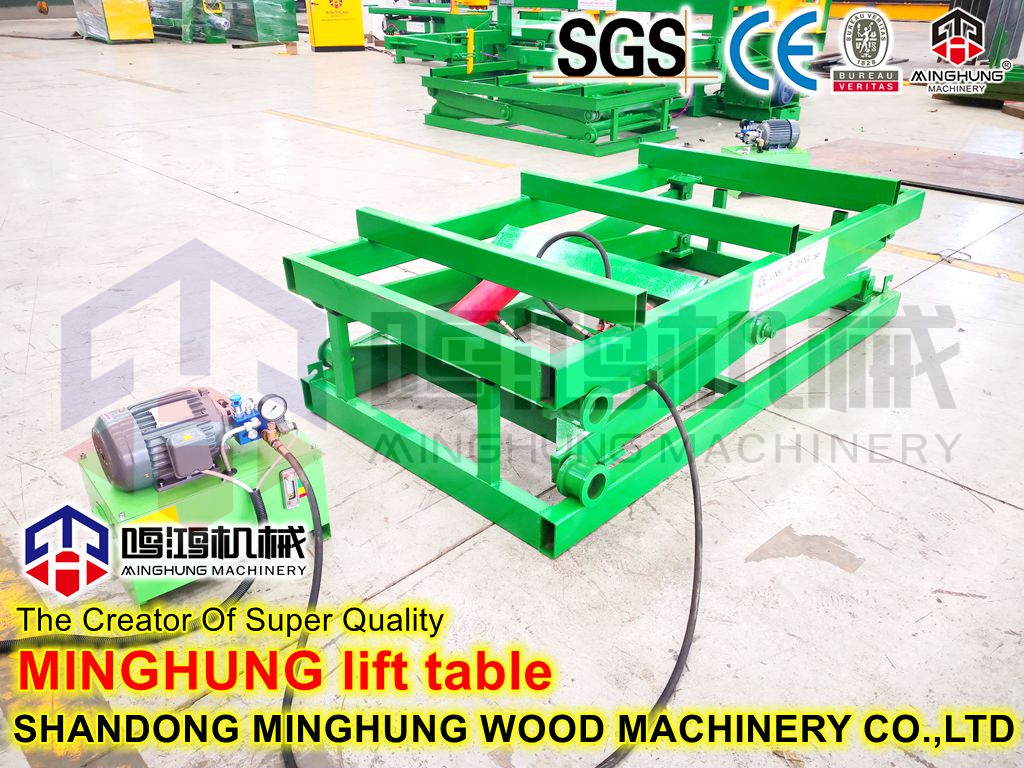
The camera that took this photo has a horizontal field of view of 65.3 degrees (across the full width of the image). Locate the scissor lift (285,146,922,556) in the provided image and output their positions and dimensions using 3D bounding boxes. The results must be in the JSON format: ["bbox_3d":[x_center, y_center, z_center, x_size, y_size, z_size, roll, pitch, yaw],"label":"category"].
[{"bbox_3d":[0.490,-0.415,3.203,1.283,0.682,2.375,24,36,39],"label":"scissor lift"}]

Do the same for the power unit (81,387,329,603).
[{"bbox_3d":[-0.840,0.233,2.182,0.526,0.511,0.358,-20,33,-33],"label":"power unit"}]

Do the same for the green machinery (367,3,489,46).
[{"bbox_3d":[-1.798,-7.969,17.886,3.000,0.840,1.300,24,36,39],"label":"green machinery"}]

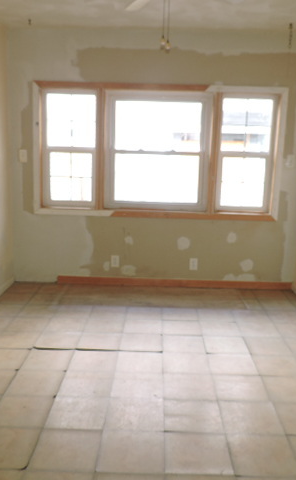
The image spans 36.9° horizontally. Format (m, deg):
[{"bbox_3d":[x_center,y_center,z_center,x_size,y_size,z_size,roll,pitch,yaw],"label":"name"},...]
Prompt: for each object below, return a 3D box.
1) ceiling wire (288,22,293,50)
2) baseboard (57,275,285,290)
[{"bbox_3d":[1.226,-1.750,3.820,0.022,0.212,0.022,1,11,2],"label":"ceiling wire"},{"bbox_3d":[0.256,0.435,4.460,2.355,0.083,0.017,1,11,2],"label":"baseboard"}]

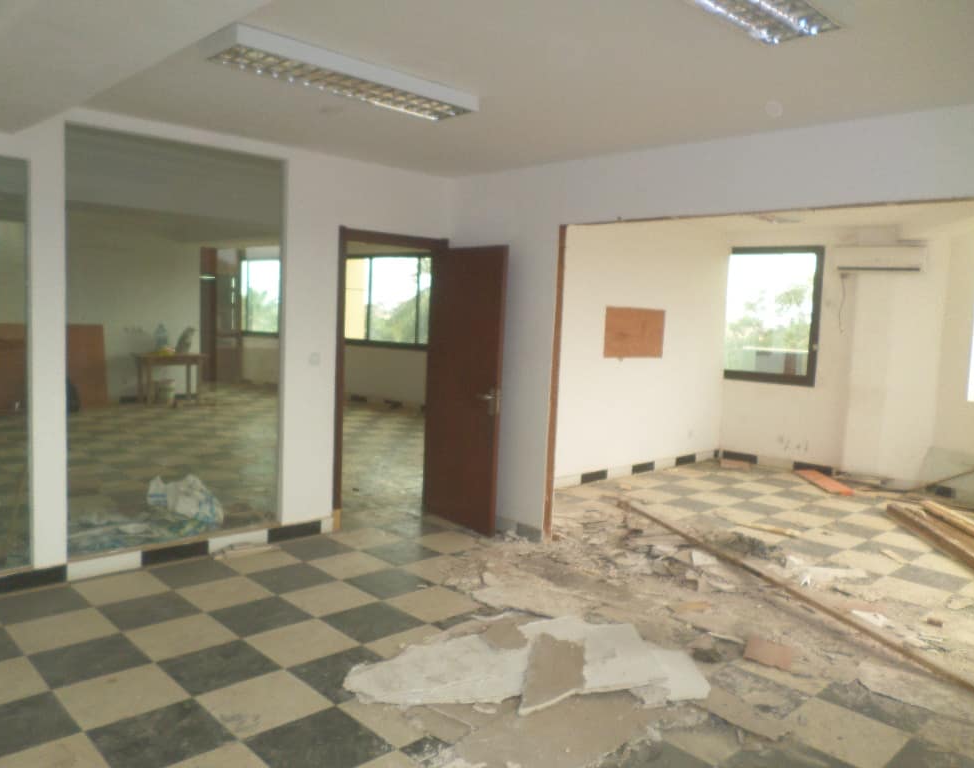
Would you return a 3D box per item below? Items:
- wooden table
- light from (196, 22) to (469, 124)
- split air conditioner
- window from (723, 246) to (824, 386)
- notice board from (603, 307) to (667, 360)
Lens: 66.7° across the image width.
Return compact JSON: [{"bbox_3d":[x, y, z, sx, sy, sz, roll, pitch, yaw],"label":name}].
[{"bbox_3d":[-4.959,-0.075,11.542,0.920,0.755,0.560,-2,7,-43],"label":"wooden table"},{"bbox_3d":[-0.587,-1.364,3.303,1.190,0.078,0.270,-2,7,-41],"label":"light"},{"bbox_3d":[3.943,-1.245,7.423,0.215,0.270,0.790,-2,7,-43],"label":"split air conditioner"},{"bbox_3d":[3.264,-0.781,8.463,0.100,1.550,1.100,-2,7,-43],"label":"window"},{"bbox_3d":[1.524,-0.509,7.532,0.990,0.490,0.030,-3,8,-44],"label":"notice board"}]

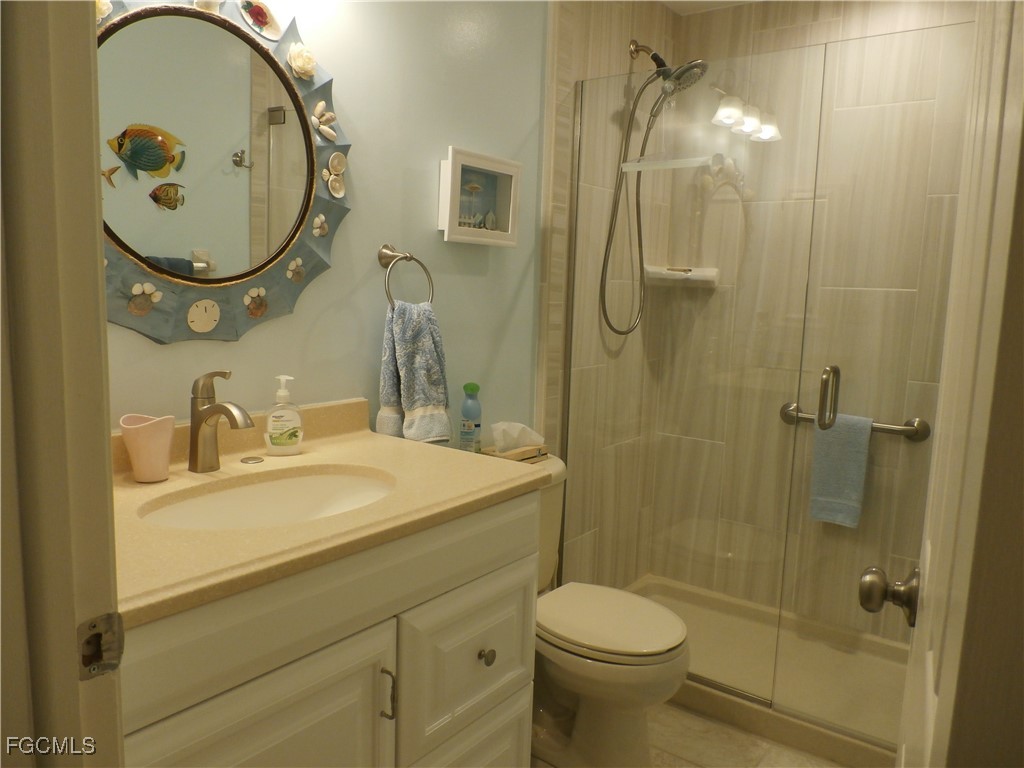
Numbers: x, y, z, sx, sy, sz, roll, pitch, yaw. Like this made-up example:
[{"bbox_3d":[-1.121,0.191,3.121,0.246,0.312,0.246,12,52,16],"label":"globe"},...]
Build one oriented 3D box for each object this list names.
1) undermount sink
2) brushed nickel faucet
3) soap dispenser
[{"bbox_3d":[-0.380,0.253,1.222,0.325,0.150,0.440,7,8,36],"label":"undermount sink"},{"bbox_3d":[-0.510,0.070,1.304,0.155,0.187,0.048,7,8,36],"label":"brushed nickel faucet"},{"bbox_3d":[-0.459,0.062,1.489,0.078,0.163,0.049,0,7,-15],"label":"soap dispenser"}]

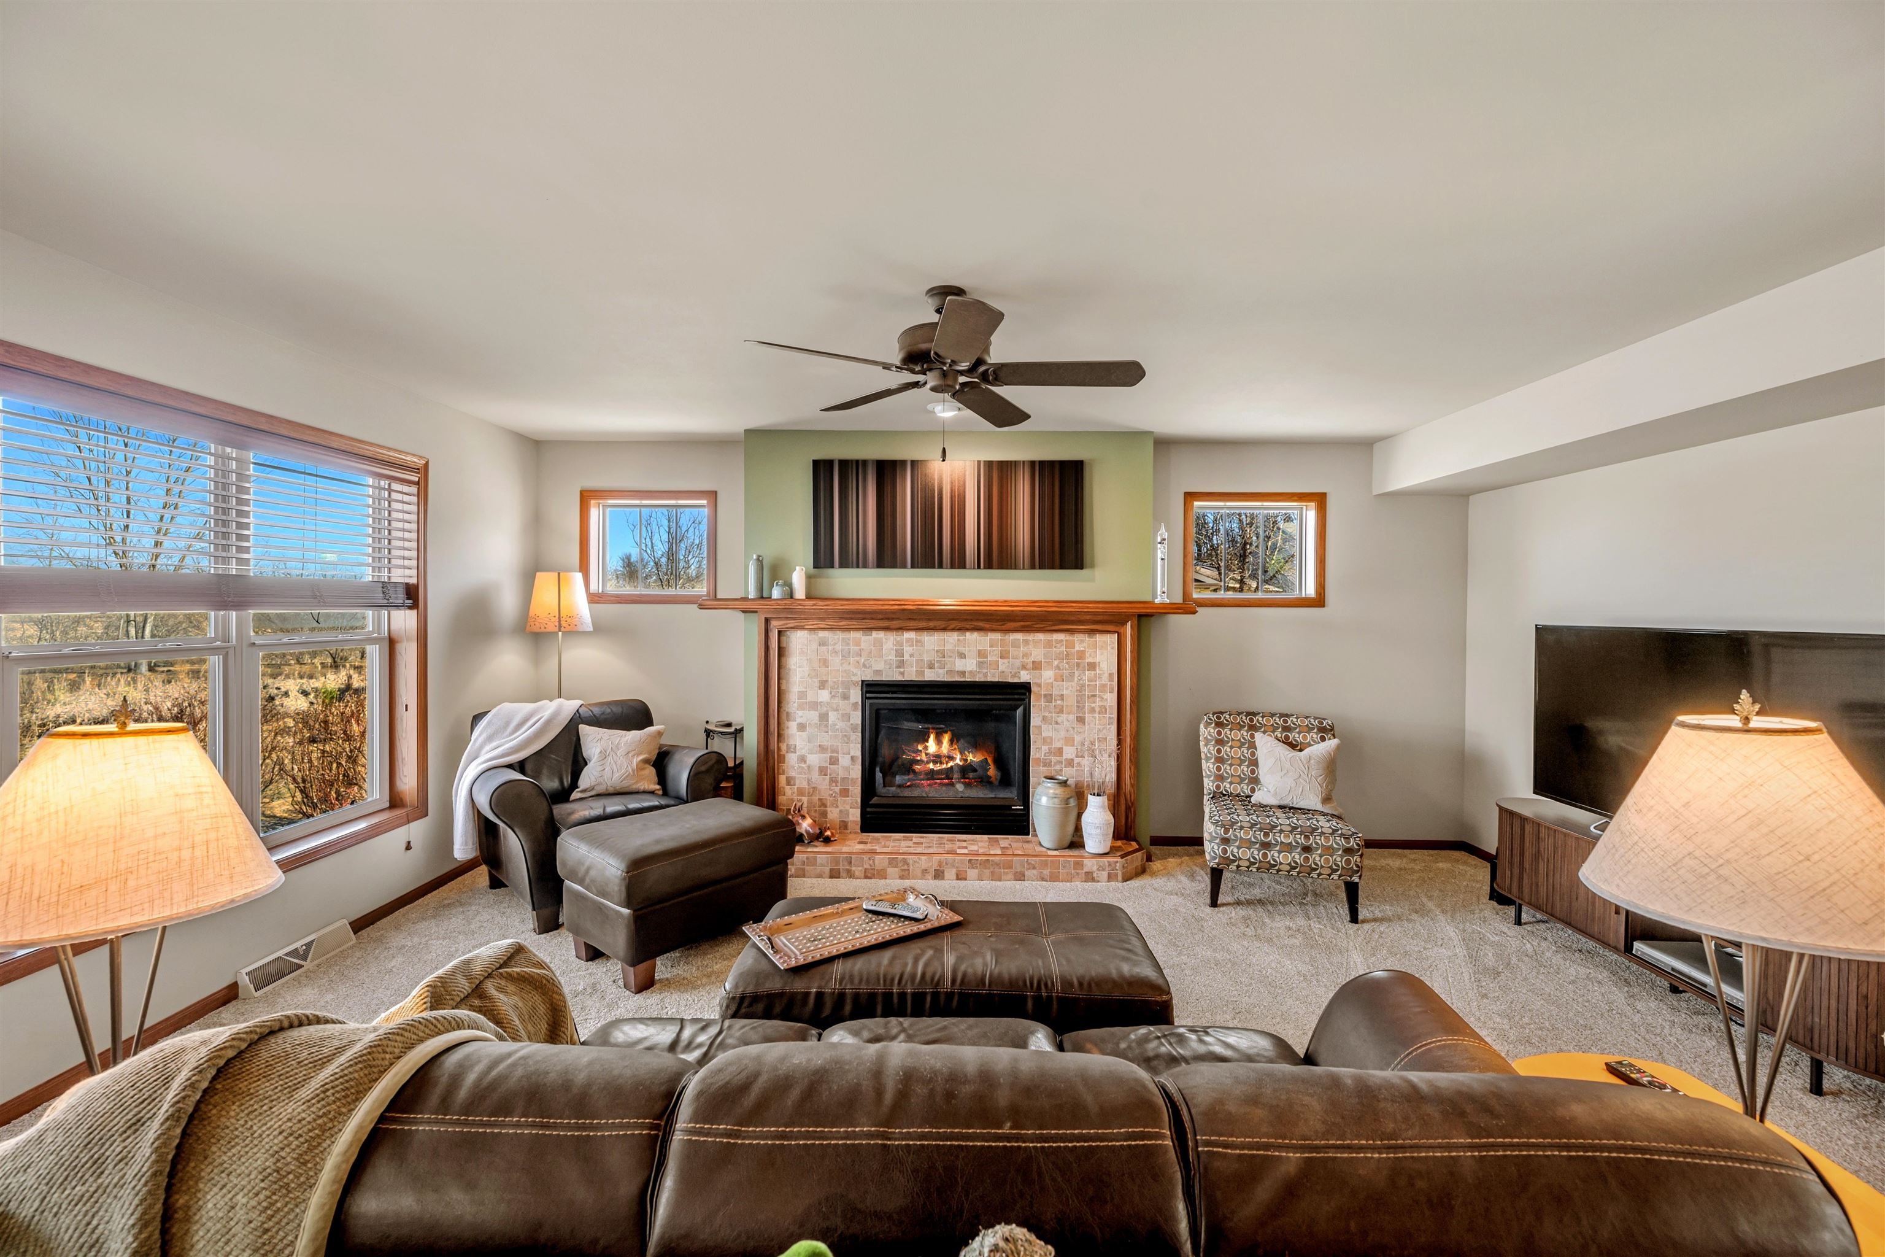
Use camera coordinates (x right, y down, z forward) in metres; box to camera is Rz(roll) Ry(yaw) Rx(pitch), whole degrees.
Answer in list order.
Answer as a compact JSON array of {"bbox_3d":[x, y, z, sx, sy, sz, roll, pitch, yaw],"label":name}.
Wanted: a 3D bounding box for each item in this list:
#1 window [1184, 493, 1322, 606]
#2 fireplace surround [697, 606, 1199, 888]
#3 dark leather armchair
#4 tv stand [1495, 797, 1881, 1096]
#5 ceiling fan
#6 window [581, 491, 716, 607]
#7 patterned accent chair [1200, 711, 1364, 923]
[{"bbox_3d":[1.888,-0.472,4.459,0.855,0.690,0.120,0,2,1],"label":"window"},{"bbox_3d":[0.025,0.582,4.028,2.700,1.485,0.390,0,2,1],"label":"fireplace surround"},{"bbox_3d":[-1.769,0.877,3.799,0.900,0.880,1.030,2,2,43],"label":"dark leather armchair"},{"bbox_3d":[2.817,1.120,2.776,0.410,0.520,1.680,0,2,1],"label":"tv stand"},{"bbox_3d":[0.007,-0.907,2.316,1.270,0.325,1.240,0,2,1],"label":"ceiling fan"},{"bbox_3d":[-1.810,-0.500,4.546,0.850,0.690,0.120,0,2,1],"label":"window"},{"bbox_3d":[1.711,0.914,3.767,0.640,0.860,0.700,1,2,16],"label":"patterned accent chair"}]

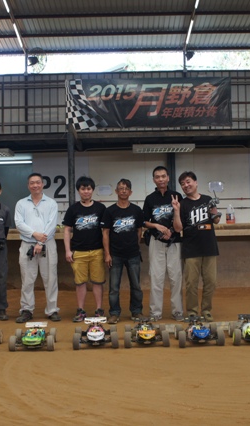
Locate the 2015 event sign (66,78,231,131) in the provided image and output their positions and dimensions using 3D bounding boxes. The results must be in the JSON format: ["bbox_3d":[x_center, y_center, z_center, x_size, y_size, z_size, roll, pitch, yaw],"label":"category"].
[{"bbox_3d":[0.432,-1.995,9.800,3.050,0.920,0.050,-1,-1,0],"label":"2015 event sign"}]

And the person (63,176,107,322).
[{"bbox_3d":[-0.455,0.412,6.188,0.500,1.665,0.300,-1,-1,-3],"label":"person"}]

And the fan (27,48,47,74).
[{"bbox_3d":[-2.059,-3.565,12.500,0.620,0.620,0.380,0,9,-41],"label":"fan"}]

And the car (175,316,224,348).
[{"bbox_3d":[0.712,1.142,5.090,0.425,0.200,0.520,-1,-1,0],"label":"car"}]

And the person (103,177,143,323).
[{"bbox_3d":[-0.021,0.439,6.250,0.480,1.690,0.350,-1,-1,0],"label":"person"}]

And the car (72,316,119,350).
[{"bbox_3d":[-0.272,1.128,5.000,0.410,0.205,0.520,-1,-1,-2],"label":"car"}]

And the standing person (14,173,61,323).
[{"bbox_3d":[-1.018,0.394,6.187,0.540,1.710,0.330,-1,-1,-5],"label":"standing person"}]

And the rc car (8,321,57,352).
[{"bbox_3d":[-0.867,1.179,5.090,0.425,0.200,0.520,-1,-1,-2],"label":"rc car"}]

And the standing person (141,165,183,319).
[{"bbox_3d":[0.456,0.364,6.310,0.490,1.820,0.380,-1,-1,2],"label":"standing person"}]

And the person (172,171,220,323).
[{"bbox_3d":[0.835,0.399,6.270,0.570,1.740,0.420,-1,-1,5],"label":"person"}]

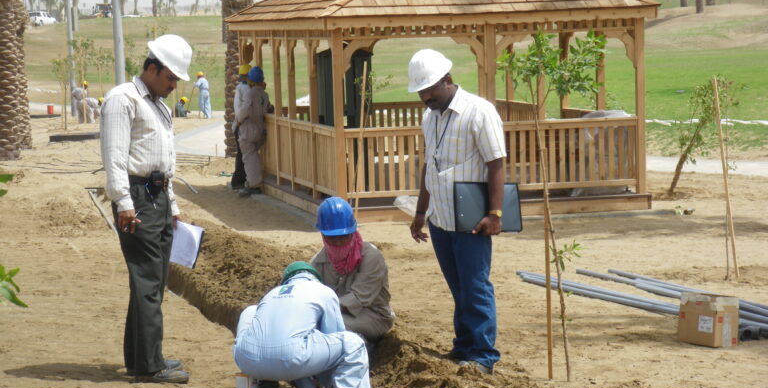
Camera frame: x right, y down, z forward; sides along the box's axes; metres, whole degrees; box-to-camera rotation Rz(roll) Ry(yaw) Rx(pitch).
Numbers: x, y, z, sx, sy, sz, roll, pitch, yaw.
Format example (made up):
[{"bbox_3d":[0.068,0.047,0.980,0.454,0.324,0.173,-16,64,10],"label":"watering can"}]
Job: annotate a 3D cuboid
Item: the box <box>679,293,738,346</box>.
[{"bbox_3d":[1.720,0.670,11.500,0.175,0.245,0.260,-6,6,-40],"label":"box"}]

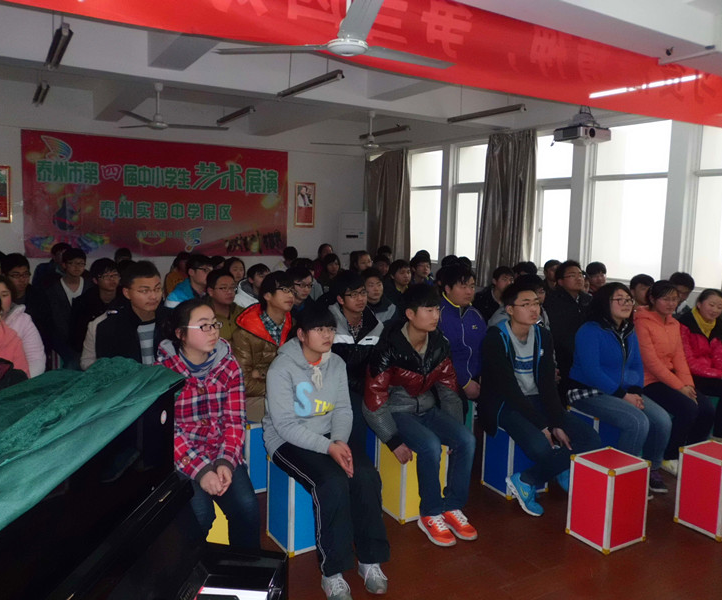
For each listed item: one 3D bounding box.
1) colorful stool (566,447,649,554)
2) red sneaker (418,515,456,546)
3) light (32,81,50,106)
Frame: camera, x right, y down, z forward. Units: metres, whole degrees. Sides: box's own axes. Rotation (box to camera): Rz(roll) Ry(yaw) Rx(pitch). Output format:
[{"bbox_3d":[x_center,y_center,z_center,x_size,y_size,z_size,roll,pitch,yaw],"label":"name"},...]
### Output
[{"bbox_3d":[1.239,0.990,3.010,0.294,0.398,0.238,-2,7,-30],"label":"colorful stool"},{"bbox_3d":[0.417,1.225,3.278,0.105,0.100,0.280,-2,8,-26],"label":"red sneaker"},{"bbox_3d":[-3.322,-2.131,6.230,0.125,0.090,1.220,-3,8,-31],"label":"light"}]

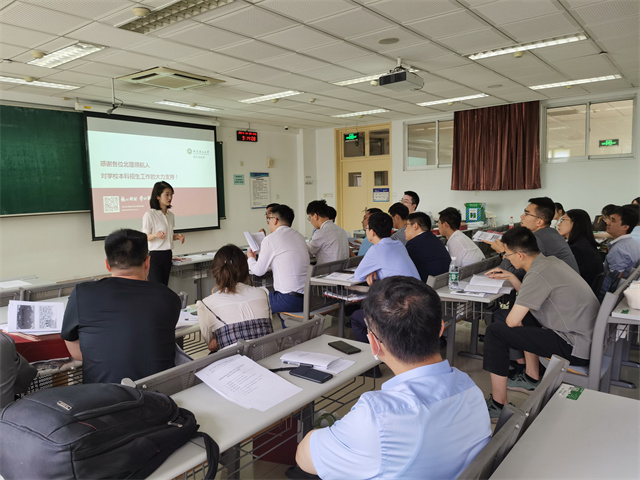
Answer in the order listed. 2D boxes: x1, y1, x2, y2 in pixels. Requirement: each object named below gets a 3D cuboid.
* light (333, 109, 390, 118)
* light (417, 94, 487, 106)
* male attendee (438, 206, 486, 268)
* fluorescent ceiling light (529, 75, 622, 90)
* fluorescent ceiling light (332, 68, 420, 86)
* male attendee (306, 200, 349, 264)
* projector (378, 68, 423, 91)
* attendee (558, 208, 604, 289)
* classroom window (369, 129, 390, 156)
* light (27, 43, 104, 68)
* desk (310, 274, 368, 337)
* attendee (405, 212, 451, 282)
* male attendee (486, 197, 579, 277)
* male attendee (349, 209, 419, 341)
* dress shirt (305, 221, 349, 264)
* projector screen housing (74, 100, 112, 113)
[{"bbox_3d":[0.757,-2.353,9.284,1.200,0.080,0.300,3,7,38],"label":"light"},{"bbox_3d":[2.112,-2.269,8.034,1.180,0.080,0.280,3,7,38],"label":"light"},{"bbox_3d":[1.381,0.334,4.902,0.680,1.330,0.500,3,7,38],"label":"male attendee"},{"bbox_3d":[3.646,-2.263,7.179,1.200,0.080,0.300,3,7,38],"label":"fluorescent ceiling light"},{"bbox_3d":[0.686,-2.116,6.445,1.200,0.080,0.300,3,7,38],"label":"fluorescent ceiling light"},{"bbox_3d":[0.035,0.303,4.826,0.720,1.370,0.500,3,7,38],"label":"male attendee"},{"bbox_3d":[0.882,-1.691,5.339,0.325,0.110,0.385,3,7,38],"label":"projector"},{"bbox_3d":[1.891,0.385,4.032,0.760,1.230,0.480,3,7,38],"label":"attendee"},{"bbox_3d":[1.219,-2.008,10.355,0.530,0.550,0.050,3,7,38],"label":"classroom window"},{"bbox_3d":[-2.608,-1.898,5.103,1.200,0.080,0.300,3,7,38],"label":"light"},{"bbox_3d":[0.405,0.657,4.271,0.450,0.750,1.030,3,7,38],"label":"desk"},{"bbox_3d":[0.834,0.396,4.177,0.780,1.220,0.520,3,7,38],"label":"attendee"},{"bbox_3d":[1.611,0.380,3.596,0.780,1.360,0.520,3,7,38],"label":"male attendee"},{"bbox_3d":[0.550,0.437,4.061,0.700,1.330,0.500,3,7,38],"label":"male attendee"},{"bbox_3d":[0.170,0.096,4.704,0.440,0.560,0.480,3,7,38],"label":"dress shirt"},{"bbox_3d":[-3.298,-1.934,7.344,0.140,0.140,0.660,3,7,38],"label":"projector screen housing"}]

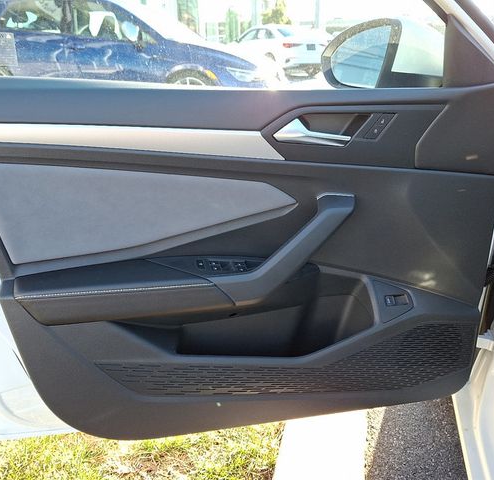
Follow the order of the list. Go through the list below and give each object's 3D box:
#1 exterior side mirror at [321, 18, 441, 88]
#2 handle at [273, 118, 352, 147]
[{"bbox_3d":[0.260,-0.355,0.895,0.125,0.133,0.200,-12,26,-25],"label":"exterior side mirror"},{"bbox_3d":[0.103,-0.171,0.735,0.119,0.040,0.035,-2,24,-4],"label":"handle"}]

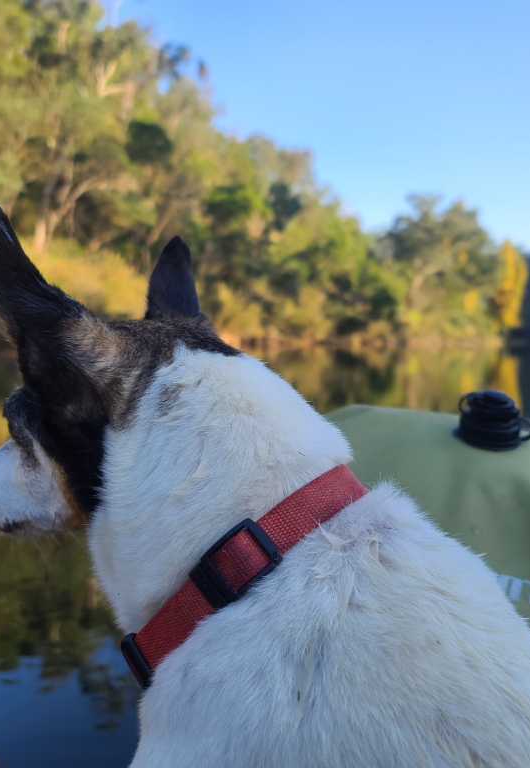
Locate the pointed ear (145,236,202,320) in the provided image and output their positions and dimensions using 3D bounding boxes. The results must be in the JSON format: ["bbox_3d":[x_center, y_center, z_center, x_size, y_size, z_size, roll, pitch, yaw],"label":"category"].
[{"bbox_3d":[-0.058,-0.063,0.470,0.037,0.066,0.028,1,3,-21],"label":"pointed ear"}]

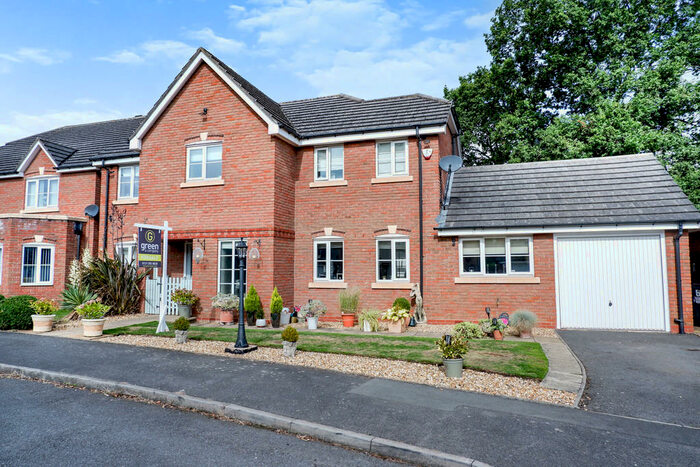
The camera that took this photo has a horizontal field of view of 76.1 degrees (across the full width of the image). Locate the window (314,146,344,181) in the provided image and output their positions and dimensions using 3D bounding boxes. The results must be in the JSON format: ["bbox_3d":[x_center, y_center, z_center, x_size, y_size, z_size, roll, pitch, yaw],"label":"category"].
[{"bbox_3d":[-0.573,-1.943,12.430,0.878,0.993,0.100,-2,-5,16],"label":"window"}]

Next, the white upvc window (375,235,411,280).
[{"bbox_3d":[1.149,0.674,11.818,0.900,1.200,0.080,-1,-5,16],"label":"white upvc window"}]

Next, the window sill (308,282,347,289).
[{"bbox_3d":[-0.586,1.428,12.192,1.100,0.145,0.140,-1,-5,16],"label":"window sill"}]

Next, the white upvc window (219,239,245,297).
[{"bbox_3d":[-3.069,0.934,11.769,0.890,1.590,0.090,-2,-5,17],"label":"white upvc window"}]

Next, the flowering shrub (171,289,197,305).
[{"bbox_3d":[-4.388,1.705,11.916,0.660,0.430,0.600,-1,-5,16],"label":"flowering shrub"}]

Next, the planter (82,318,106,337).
[{"bbox_3d":[-5.502,2.019,9.613,0.451,0.343,0.451,-2,-5,16],"label":"planter"}]

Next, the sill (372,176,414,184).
[{"bbox_3d":[1.137,-1.397,11.844,1.110,0.140,0.160,-2,-5,17],"label":"sill"}]

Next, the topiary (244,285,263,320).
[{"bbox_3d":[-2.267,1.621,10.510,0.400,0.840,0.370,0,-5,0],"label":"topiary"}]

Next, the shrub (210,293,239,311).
[{"bbox_3d":[-3.140,1.734,11.356,0.670,0.440,0.600,-1,-5,16],"label":"shrub"}]

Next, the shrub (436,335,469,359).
[{"bbox_3d":[1.369,1.525,5.992,0.448,0.316,0.430,-2,-5,16],"label":"shrub"}]

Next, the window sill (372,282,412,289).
[{"bbox_3d":[1.122,1.378,11.634,1.100,0.140,0.160,-2,-5,17],"label":"window sill"}]

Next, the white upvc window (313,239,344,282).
[{"bbox_3d":[-0.559,0.716,12.316,0.900,1.180,0.080,-1,-5,16],"label":"white upvc window"}]

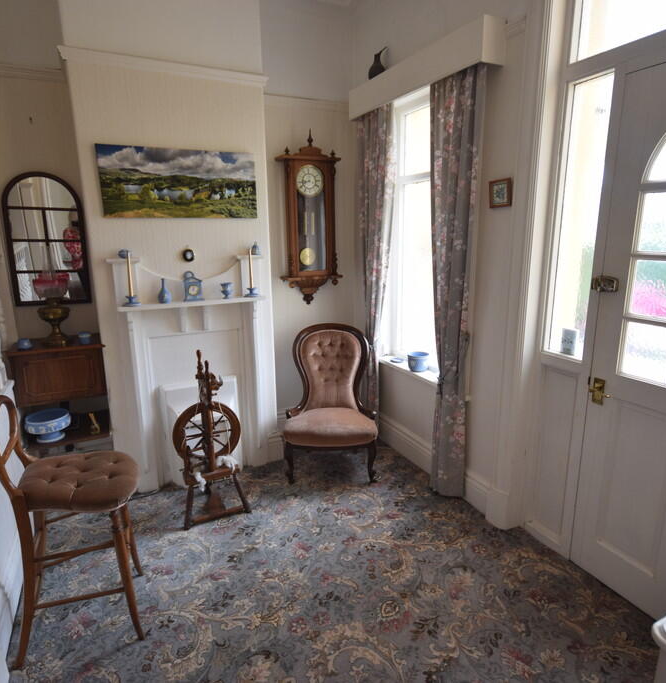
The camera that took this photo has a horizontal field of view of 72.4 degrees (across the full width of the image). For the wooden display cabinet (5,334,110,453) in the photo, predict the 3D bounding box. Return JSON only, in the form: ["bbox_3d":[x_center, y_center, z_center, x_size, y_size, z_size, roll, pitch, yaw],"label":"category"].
[{"bbox_3d":[-1.521,0.463,2.674,0.450,0.940,0.370,-7,14,-25],"label":"wooden display cabinet"}]

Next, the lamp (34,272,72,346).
[{"bbox_3d":[-1.539,-0.191,2.508,0.170,0.410,0.170,-7,14,-25],"label":"lamp"}]

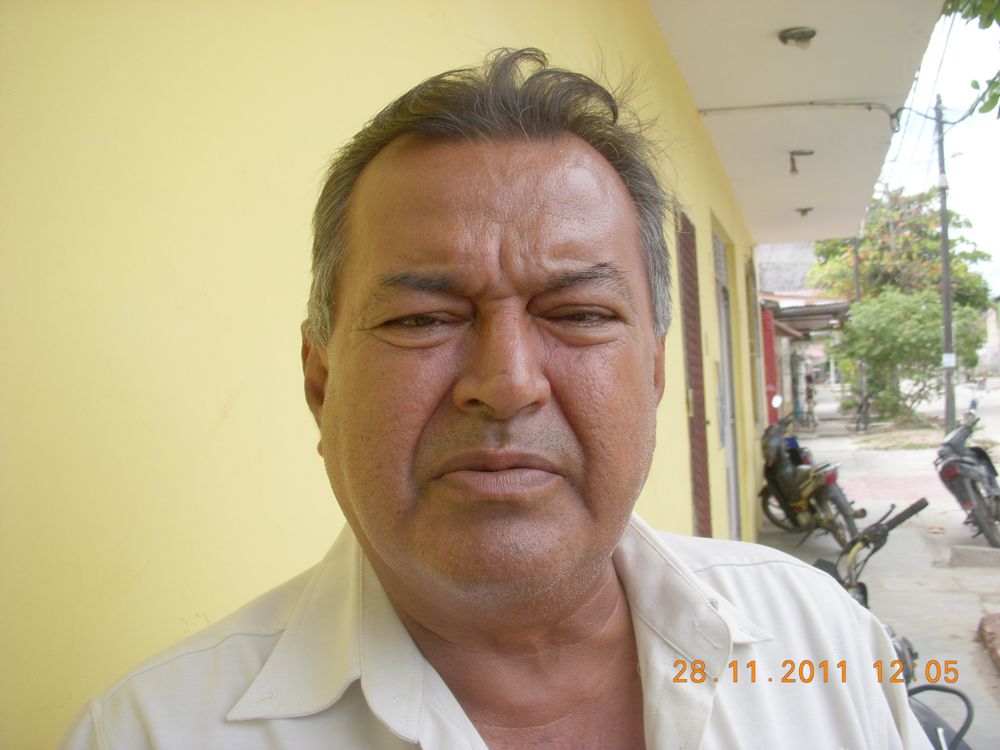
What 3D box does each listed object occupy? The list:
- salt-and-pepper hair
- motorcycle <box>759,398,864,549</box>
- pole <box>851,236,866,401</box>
[{"bbox_3d":[-0.004,-0.060,0.515,0.170,0.160,0.185,-2,-1,-3],"label":"salt-and-pepper hair"},{"bbox_3d":[2.961,0.943,10.400,0.700,1.220,1.850,-2,-1,-10],"label":"motorcycle"},{"bbox_3d":[15.697,-2.558,48.000,0.260,8.000,0.260,-3,-1,16],"label":"pole"}]

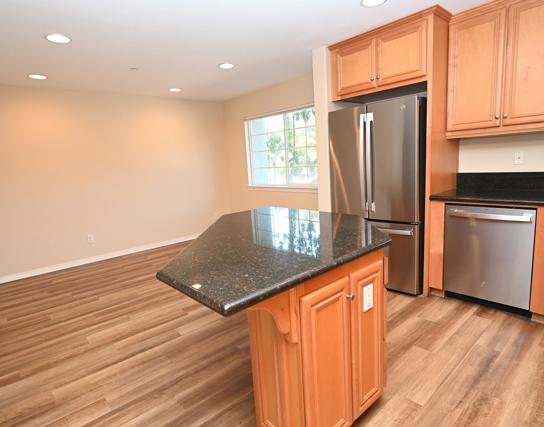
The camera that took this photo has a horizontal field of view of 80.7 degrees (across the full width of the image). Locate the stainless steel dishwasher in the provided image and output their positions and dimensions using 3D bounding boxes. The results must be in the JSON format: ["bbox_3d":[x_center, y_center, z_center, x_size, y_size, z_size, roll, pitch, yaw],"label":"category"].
[{"bbox_3d":[1.915,0.313,2.751,0.598,0.818,0.601,-12,12,-41],"label":"stainless steel dishwasher"}]

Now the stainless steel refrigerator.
[{"bbox_3d":[1.206,-0.189,3.354,0.810,1.789,0.930,-12,12,-41],"label":"stainless steel refrigerator"}]

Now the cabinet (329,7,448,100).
[{"bbox_3d":[1.215,-1.466,3.182,0.712,0.546,1.074,-12,12,-41],"label":"cabinet"}]

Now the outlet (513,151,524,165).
[{"bbox_3d":[2.191,-0.491,2.839,0.011,0.115,0.070,-12,12,-41],"label":"outlet"}]

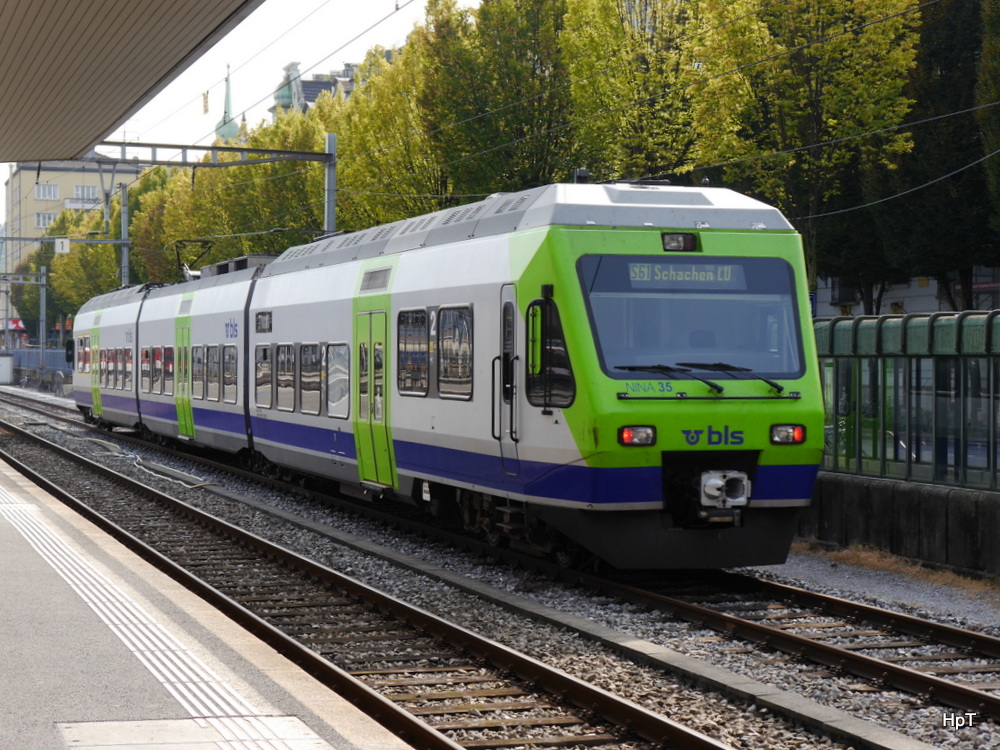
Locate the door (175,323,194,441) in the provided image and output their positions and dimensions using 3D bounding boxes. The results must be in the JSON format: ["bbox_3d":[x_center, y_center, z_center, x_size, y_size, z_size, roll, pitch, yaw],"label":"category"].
[{"bbox_3d":[-6.489,0.131,40.590,0.150,2.260,1.700,0,0,-18],"label":"door"}]

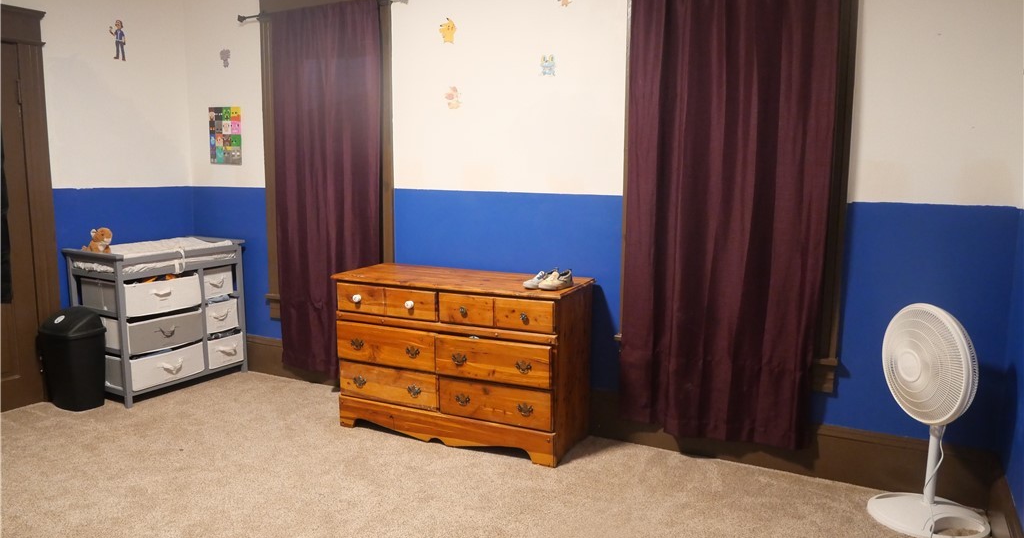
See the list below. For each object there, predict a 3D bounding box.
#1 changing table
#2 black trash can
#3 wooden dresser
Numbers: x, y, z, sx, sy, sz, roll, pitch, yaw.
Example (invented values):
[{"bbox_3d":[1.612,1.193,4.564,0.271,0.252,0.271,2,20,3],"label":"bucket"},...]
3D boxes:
[{"bbox_3d":[-2.151,0.292,4.403,0.510,0.865,0.875,4,9,27],"label":"changing table"},{"bbox_3d":[-2.467,0.502,4.013,0.310,0.550,0.225,4,9,27],"label":"black trash can"},{"bbox_3d":[-0.258,0.445,3.617,1.255,0.800,0.505,4,8,24],"label":"wooden dresser"}]

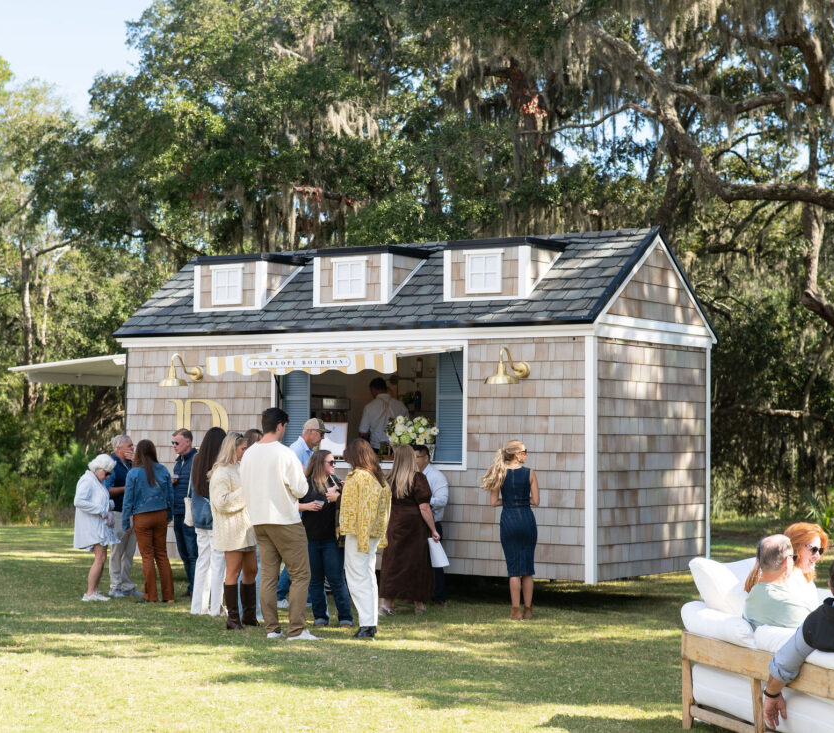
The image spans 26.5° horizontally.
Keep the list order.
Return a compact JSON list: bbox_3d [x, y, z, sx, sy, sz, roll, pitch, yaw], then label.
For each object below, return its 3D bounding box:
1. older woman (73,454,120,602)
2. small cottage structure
[{"bbox_3d":[-3.206,1.600,17.728,0.440,1.457,0.430,0,-2,12],"label":"older woman"},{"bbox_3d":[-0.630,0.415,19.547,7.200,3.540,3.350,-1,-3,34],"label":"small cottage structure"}]

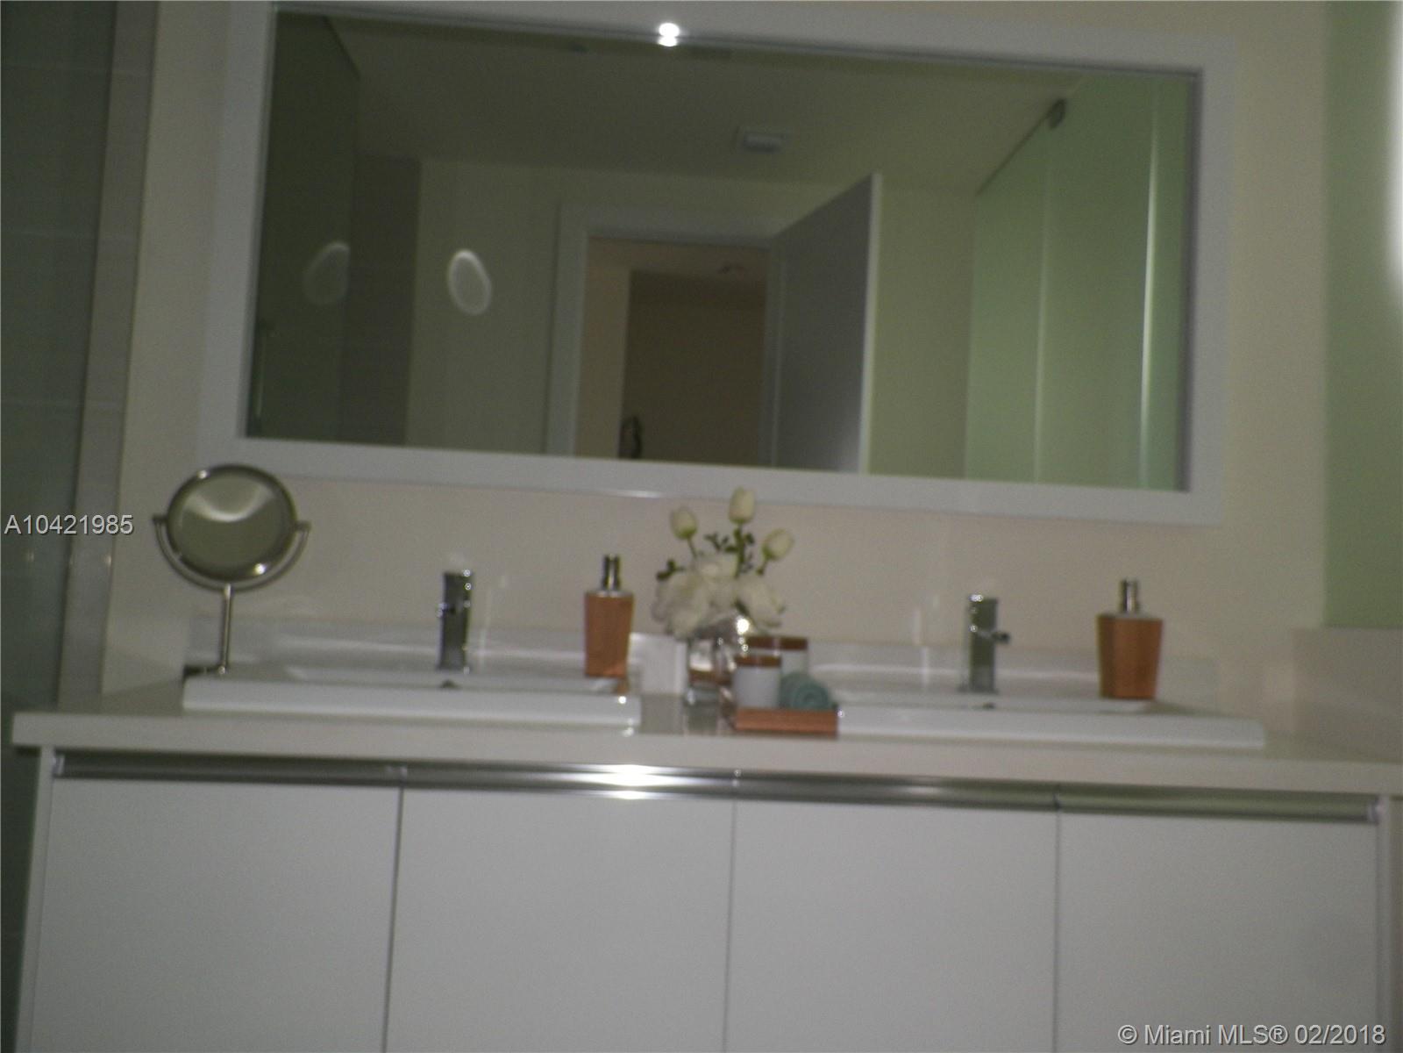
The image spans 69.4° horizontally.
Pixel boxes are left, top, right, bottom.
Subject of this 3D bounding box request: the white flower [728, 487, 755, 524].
[{"bbox_3d":[0.065,-0.034,1.656,0.042,0.059,0.042,5,-4,-3],"label":"white flower"}]

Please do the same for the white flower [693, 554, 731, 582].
[{"bbox_3d":[0.017,0.068,1.634,0.064,0.051,0.064,3,-4,-3],"label":"white flower"}]

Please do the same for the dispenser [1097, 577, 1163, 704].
[{"bbox_3d":[0.701,0.184,1.661,0.074,0.194,0.070,3,-4,-3],"label":"dispenser"}]

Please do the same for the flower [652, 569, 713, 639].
[{"bbox_3d":[-0.030,0.122,1.596,0.097,0.104,0.087,3,-4,-3],"label":"flower"}]

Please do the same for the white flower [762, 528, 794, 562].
[{"bbox_3d":[0.125,0.030,1.655,0.041,0.055,0.041,38,-5,0],"label":"white flower"}]

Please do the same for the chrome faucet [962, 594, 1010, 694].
[{"bbox_3d":[0.457,0.188,1.635,0.060,0.155,0.112,3,-4,-3],"label":"chrome faucet"}]

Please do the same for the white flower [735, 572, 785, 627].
[{"bbox_3d":[0.093,0.116,1.603,0.080,0.087,0.074,3,-4,-3],"label":"white flower"}]

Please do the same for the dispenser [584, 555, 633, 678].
[{"bbox_3d":[-0.148,0.142,1.621,0.073,0.191,0.070,3,-4,-3],"label":"dispenser"}]

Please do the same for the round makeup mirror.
[{"bbox_3d":[-0.755,0.074,1.621,0.251,0.344,0.125,3,-4,-3],"label":"round makeup mirror"}]

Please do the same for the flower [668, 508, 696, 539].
[{"bbox_3d":[-0.029,-0.004,1.649,0.042,0.052,0.042,-9,-3,-3],"label":"flower"}]

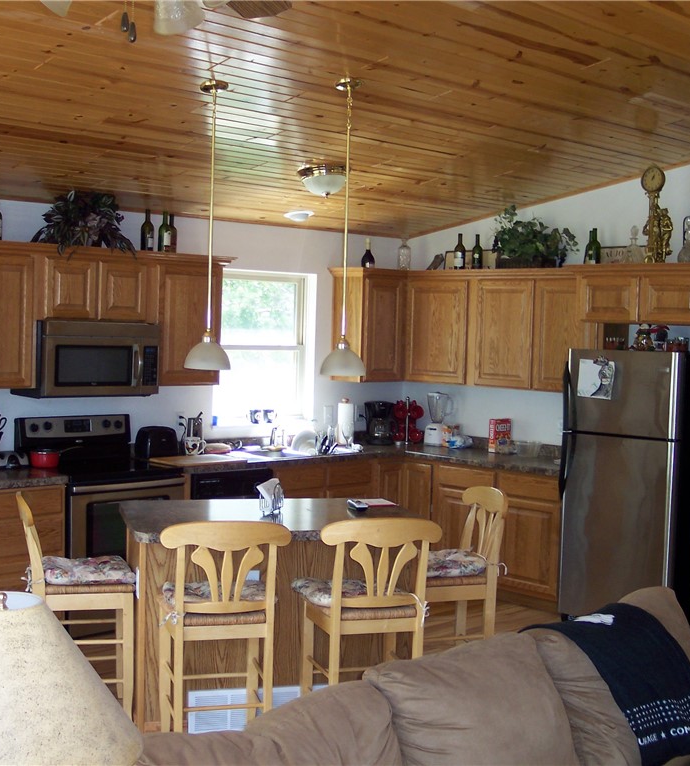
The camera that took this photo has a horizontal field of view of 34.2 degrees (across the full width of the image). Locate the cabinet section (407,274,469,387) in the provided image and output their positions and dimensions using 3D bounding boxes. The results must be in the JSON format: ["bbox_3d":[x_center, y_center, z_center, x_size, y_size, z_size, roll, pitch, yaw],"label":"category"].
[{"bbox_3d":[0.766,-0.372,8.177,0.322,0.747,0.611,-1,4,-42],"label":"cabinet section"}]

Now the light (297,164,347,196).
[{"bbox_3d":[-0.116,-1.127,6.225,0.288,0.154,0.288,-4,-3,0],"label":"light"}]

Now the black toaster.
[{"bbox_3d":[-1.159,0.373,6.969,0.250,0.200,0.170,-1,4,-43],"label":"black toaster"}]

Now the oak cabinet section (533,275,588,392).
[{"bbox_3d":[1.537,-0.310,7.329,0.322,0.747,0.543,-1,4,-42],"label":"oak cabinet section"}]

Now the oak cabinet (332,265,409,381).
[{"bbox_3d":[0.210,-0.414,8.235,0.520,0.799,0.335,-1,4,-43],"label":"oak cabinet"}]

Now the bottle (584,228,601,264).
[{"bbox_3d":[1.577,-0.837,7.120,0.075,0.283,0.075,-1,4,-43],"label":"bottle"}]

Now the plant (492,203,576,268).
[{"bbox_3d":[1.264,-0.959,7.572,0.280,0.480,0.670,-1,4,-43],"label":"plant"}]

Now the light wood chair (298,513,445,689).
[{"bbox_3d":[0.087,1.030,4.734,0.505,0.995,0.490,1,3,-16],"label":"light wood chair"}]

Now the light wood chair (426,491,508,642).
[{"bbox_3d":[0.438,0.977,5.140,0.457,1.013,0.457,0,3,-19],"label":"light wood chair"}]

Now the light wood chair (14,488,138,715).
[{"bbox_3d":[-1.199,0.985,4.983,0.510,0.995,0.500,1,3,-16],"label":"light wood chair"}]

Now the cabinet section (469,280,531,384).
[{"bbox_3d":[1.163,-0.340,7.740,0.322,0.747,0.571,-1,4,-42],"label":"cabinet section"}]

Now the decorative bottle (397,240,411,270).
[{"bbox_3d":[0.447,-0.931,8.441,0.092,0.310,0.092,1,3,0],"label":"decorative bottle"}]

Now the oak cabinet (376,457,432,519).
[{"bbox_3d":[0.420,0.937,8.121,0.890,0.873,0.920,-1,4,-43],"label":"oak cabinet"}]

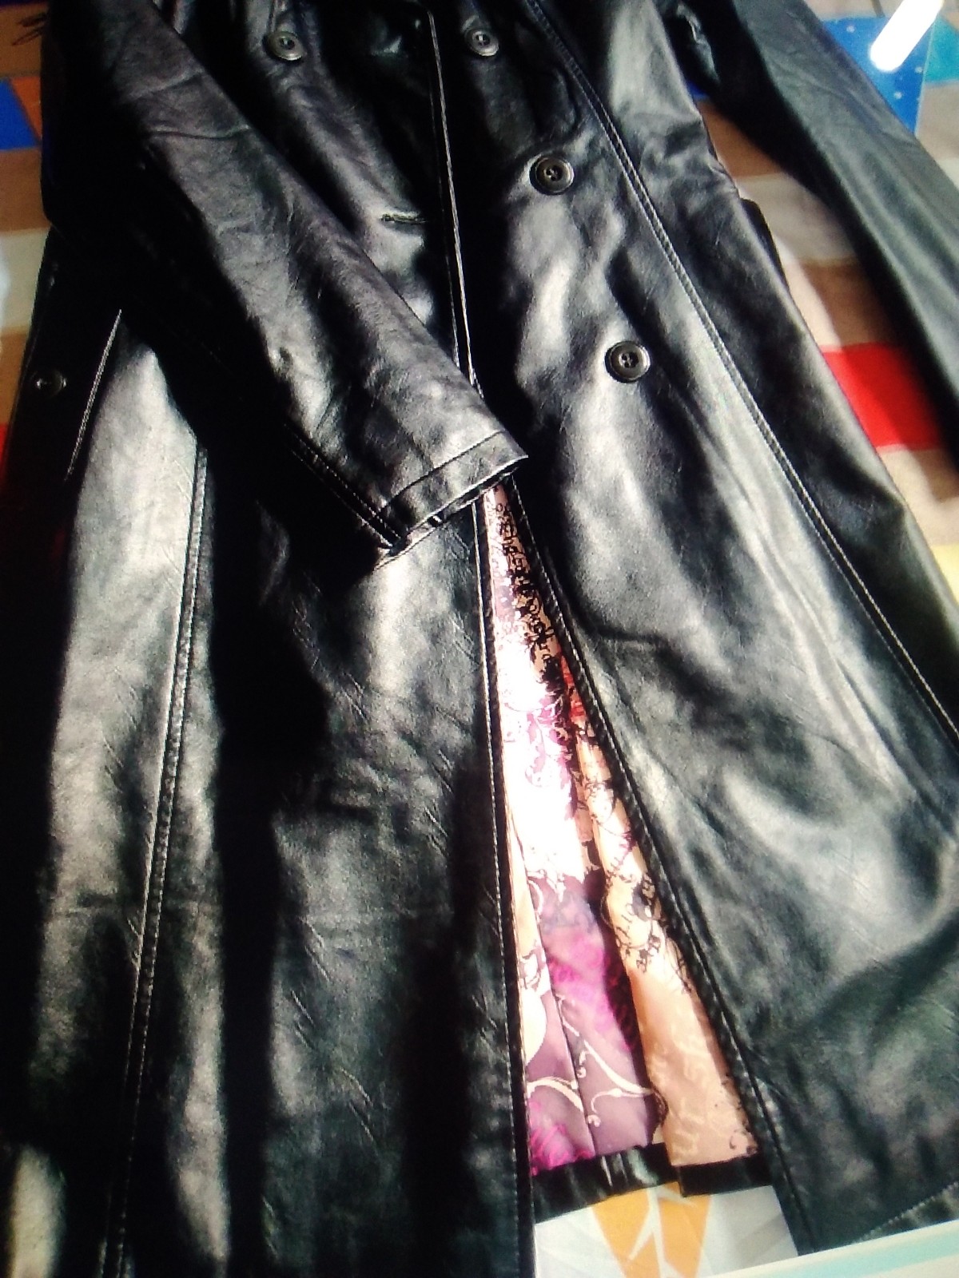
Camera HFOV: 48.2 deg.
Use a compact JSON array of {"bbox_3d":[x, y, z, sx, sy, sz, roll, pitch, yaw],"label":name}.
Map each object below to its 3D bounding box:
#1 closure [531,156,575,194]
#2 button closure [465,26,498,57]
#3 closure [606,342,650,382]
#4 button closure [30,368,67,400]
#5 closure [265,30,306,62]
[{"bbox_3d":[0.050,-0.312,0.720,0.028,0.005,0.028,0,70,-3],"label":"closure"},{"bbox_3d":[0.002,-0.435,0.780,0.028,0.005,0.028,0,77,-23],"label":"button closure"},{"bbox_3d":[0.096,-0.178,0.690,0.028,0.005,0.028,0,70,-3],"label":"closure"},{"bbox_3d":[-0.299,-0.177,0.745,0.026,0.005,0.026,0,69,-5],"label":"button closure"},{"bbox_3d":[-0.139,-0.426,0.770,0.028,0.005,0.028,0,76,-20],"label":"closure"}]

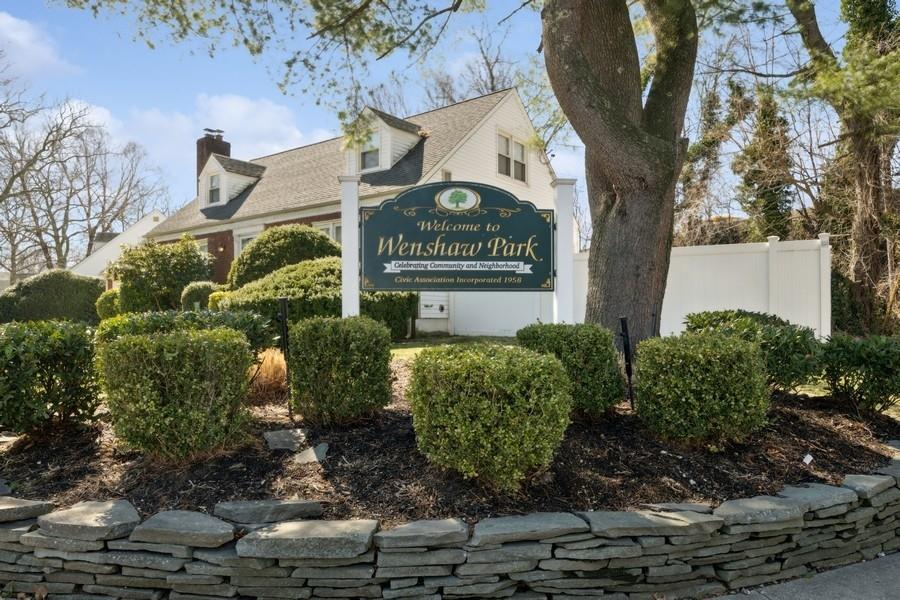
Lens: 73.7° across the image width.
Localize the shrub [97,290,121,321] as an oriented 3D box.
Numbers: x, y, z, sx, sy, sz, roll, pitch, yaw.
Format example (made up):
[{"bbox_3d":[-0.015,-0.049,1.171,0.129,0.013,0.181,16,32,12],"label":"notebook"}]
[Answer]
[{"bbox_3d":[-8.400,0.250,14.800,0.900,1.050,0.900,0,0,0],"label":"shrub"}]

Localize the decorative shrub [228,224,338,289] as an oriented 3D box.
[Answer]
[{"bbox_3d":[-3.750,-0.500,13.600,2.600,2.400,2.300,0,0,0],"label":"decorative shrub"}]

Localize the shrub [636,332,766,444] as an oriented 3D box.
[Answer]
[{"bbox_3d":[1.610,0.545,3.900,0.760,0.640,0.700,0,0,0],"label":"shrub"}]

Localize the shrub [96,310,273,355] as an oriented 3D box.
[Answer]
[{"bbox_3d":[-2.508,0.539,5.692,1.500,0.800,1.000,0,-1,-15],"label":"shrub"}]

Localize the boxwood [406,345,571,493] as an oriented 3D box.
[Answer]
[{"bbox_3d":[0.200,0.570,3.050,0.770,0.650,0.720,0,0,0],"label":"boxwood"}]

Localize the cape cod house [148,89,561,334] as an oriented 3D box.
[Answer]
[{"bbox_3d":[-3.487,-2.652,20.842,13.620,7.047,8.043,-1,-1,40],"label":"cape cod house"}]

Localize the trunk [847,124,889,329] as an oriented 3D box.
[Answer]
[{"bbox_3d":[8.700,-1.450,12.500,0.800,4.400,0.800,0,0,0],"label":"trunk"}]

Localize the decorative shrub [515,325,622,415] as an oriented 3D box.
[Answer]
[{"bbox_3d":[0.999,0.574,5.292,0.830,0.720,0.800,0,-1,8],"label":"decorative shrub"}]

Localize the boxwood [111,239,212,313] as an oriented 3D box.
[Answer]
[{"bbox_3d":[-8.222,-0.385,17.205,2.700,2.450,2.400,-1,-1,40],"label":"boxwood"}]

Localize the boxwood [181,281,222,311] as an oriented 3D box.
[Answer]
[{"bbox_3d":[-5.850,0.198,14.197,0.950,1.150,0.950,-1,-1,40],"label":"boxwood"}]

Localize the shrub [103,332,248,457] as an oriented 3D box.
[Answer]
[{"bbox_3d":[-1.867,0.618,4.141,0.850,0.780,0.800,0,-1,-20],"label":"shrub"}]

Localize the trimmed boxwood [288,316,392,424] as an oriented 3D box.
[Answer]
[{"bbox_3d":[-0.810,0.480,4.400,0.720,0.700,0.680,0,0,0],"label":"trimmed boxwood"}]

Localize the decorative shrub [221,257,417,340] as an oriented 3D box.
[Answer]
[{"bbox_3d":[-2.641,-0.032,12.400,3.400,1.700,2.500,-1,-1,40],"label":"decorative shrub"}]

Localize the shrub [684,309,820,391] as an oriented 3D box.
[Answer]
[{"bbox_3d":[2.630,0.420,5.250,1.120,0.700,1.000,-1,-1,27],"label":"shrub"}]

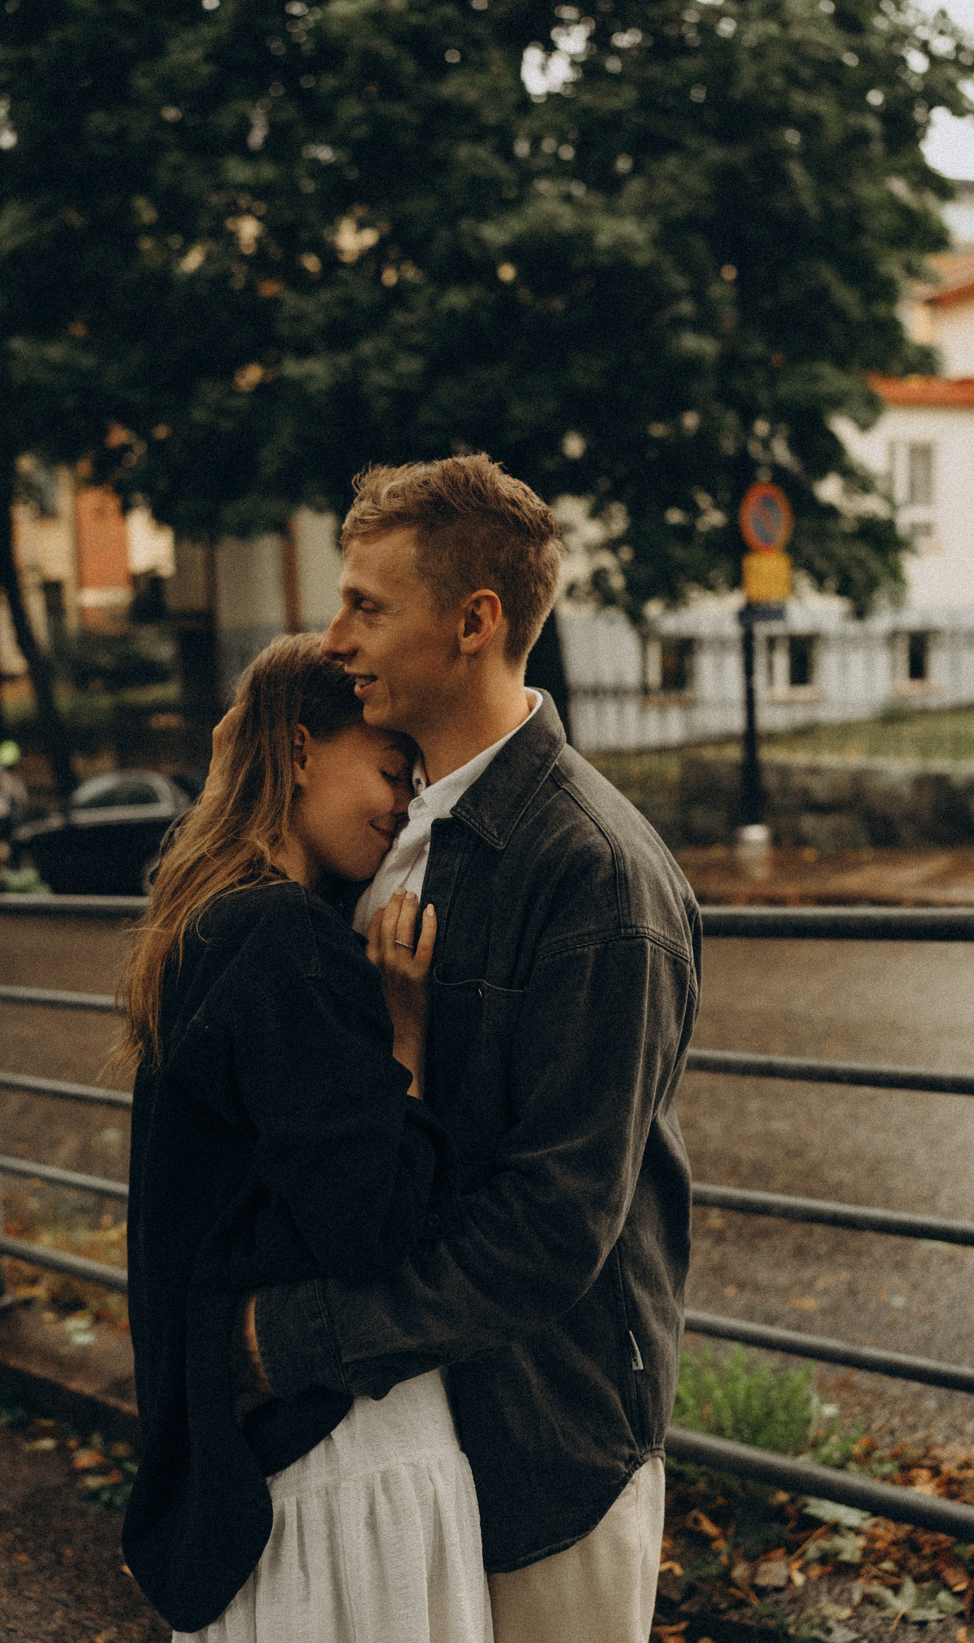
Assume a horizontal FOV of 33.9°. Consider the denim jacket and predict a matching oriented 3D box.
[{"bbox_3d":[-0.025,0.271,1.530,0.430,0.780,0.520,-3,4,-25],"label":"denim jacket"}]

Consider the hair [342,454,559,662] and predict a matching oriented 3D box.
[{"bbox_3d":[-0.034,-0.248,1.500,0.200,0.190,0.170,-2,4,-10],"label":"hair"}]

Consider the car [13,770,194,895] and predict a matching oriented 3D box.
[{"bbox_3d":[-3.537,0.148,17.600,4.300,1.450,1.780,-2,3,41],"label":"car"}]

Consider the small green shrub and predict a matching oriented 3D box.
[{"bbox_3d":[0.458,1.086,3.000,0.290,0.210,0.270,2,5,41],"label":"small green shrub"}]

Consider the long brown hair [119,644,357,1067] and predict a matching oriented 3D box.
[{"bbox_3d":[-0.228,0.025,1.490,0.205,0.390,0.200,10,4,8],"label":"long brown hair"}]

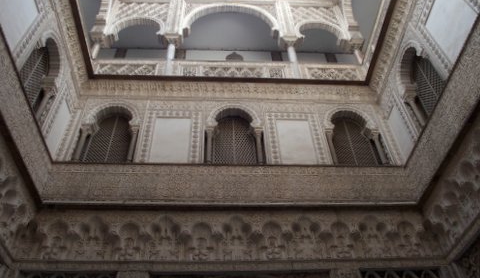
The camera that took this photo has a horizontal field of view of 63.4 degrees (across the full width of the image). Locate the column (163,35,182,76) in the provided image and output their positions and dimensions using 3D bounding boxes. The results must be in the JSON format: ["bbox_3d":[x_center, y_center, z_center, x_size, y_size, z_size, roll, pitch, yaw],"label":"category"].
[{"bbox_3d":[-1.496,-1.781,8.382,0.360,1.753,0.340,1,-45,-3],"label":"column"}]

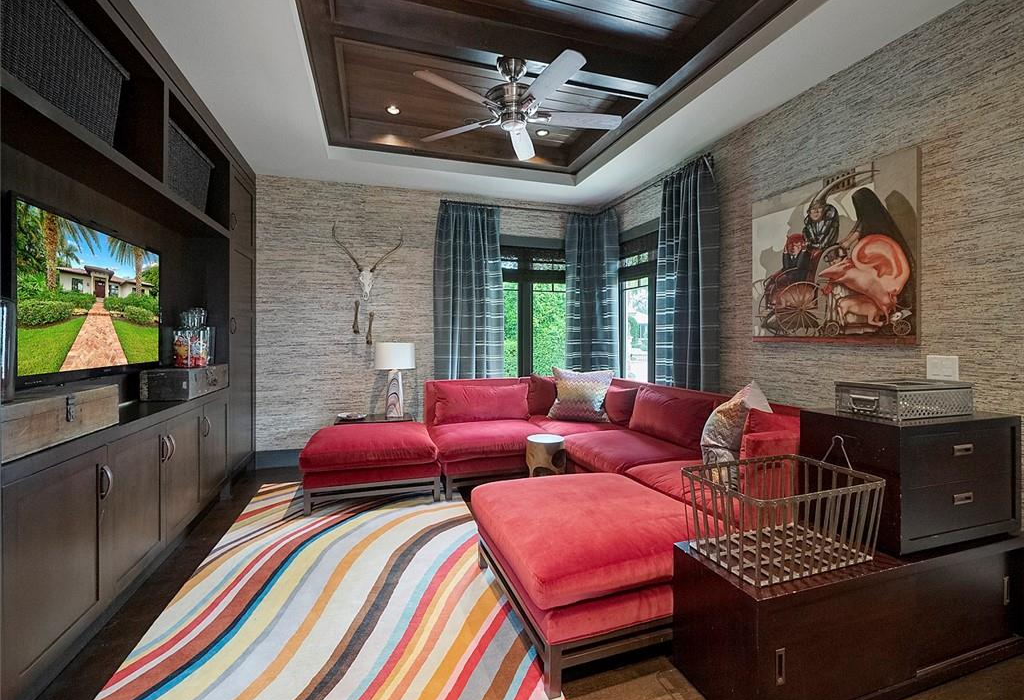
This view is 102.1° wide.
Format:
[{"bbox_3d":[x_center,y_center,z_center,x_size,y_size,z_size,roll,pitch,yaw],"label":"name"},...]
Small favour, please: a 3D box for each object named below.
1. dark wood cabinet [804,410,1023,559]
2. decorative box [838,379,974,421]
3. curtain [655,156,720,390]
[{"bbox_3d":[1.766,0.525,1.861,0.789,0.484,0.393,0,1,-18],"label":"dark wood cabinet"},{"bbox_3d":[1.750,0.216,1.856,0.503,0.138,0.242,0,1,-18],"label":"decorative box"},{"bbox_3d":[1.483,-0.186,3.579,0.190,2.730,0.630,0,1,-18],"label":"curtain"}]

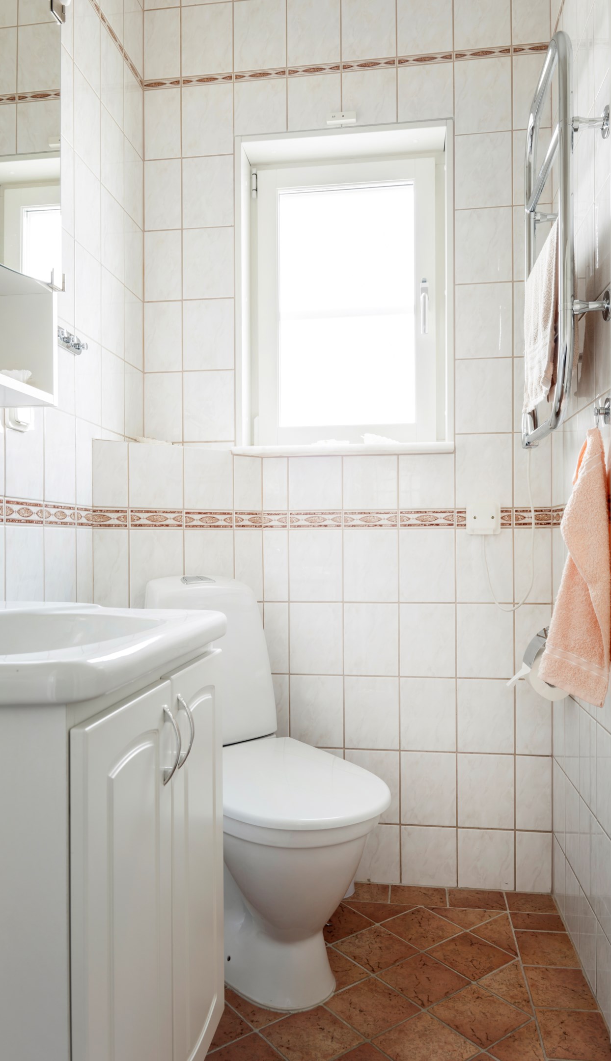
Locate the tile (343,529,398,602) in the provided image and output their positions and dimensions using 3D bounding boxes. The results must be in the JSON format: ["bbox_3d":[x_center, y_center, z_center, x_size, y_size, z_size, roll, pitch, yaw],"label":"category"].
[{"bbox_3d":[0.180,0.097,1.935,0.149,0.199,0.009,0,0,8],"label":"tile"}]

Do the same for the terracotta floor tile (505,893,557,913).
[{"bbox_3d":[0.581,0.965,1.822,0.123,0.010,0.092,0,0,8],"label":"terracotta floor tile"}]

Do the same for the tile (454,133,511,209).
[{"bbox_3d":[0.480,-0.972,1.915,0.149,0.198,0.010,0,0,8],"label":"tile"}]

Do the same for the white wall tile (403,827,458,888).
[{"bbox_3d":[0.335,0.883,1.924,0.149,0.159,0.010,0,0,8],"label":"white wall tile"}]

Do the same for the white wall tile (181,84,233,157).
[{"bbox_3d":[-0.276,-1.159,2.004,0.149,0.199,0.010,0,0,8],"label":"white wall tile"}]

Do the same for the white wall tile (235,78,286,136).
[{"bbox_3d":[-0.126,-1.185,1.983,0.150,0.146,0.009,0,0,8],"label":"white wall tile"}]

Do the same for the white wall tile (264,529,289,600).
[{"bbox_3d":[-0.081,0.098,1.979,0.070,0.199,0.010,0,0,8],"label":"white wall tile"}]

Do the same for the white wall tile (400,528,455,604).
[{"bbox_3d":[0.331,0.097,1.918,0.150,0.199,0.009,0,0,8],"label":"white wall tile"}]

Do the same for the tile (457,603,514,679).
[{"bbox_3d":[0.485,0.298,1.912,0.149,0.199,0.010,0,0,8],"label":"tile"}]

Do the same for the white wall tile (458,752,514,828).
[{"bbox_3d":[0.486,0.703,1.912,0.149,0.198,0.010,0,0,8],"label":"white wall tile"}]

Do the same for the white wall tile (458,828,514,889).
[{"bbox_3d":[0.485,0.880,1.897,0.150,0.159,0.009,0,0,8],"label":"white wall tile"}]

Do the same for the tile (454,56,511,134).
[{"bbox_3d":[0.476,-1.162,1.898,0.149,0.196,0.010,0,0,8],"label":"tile"}]

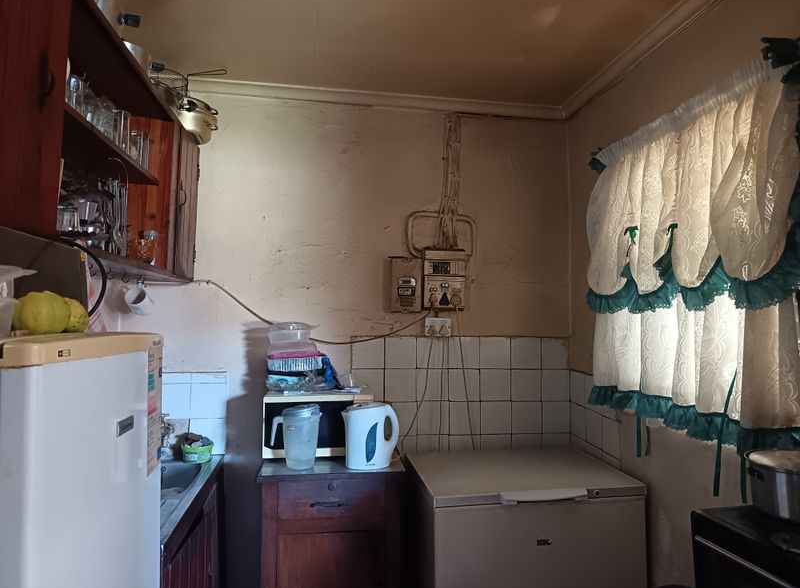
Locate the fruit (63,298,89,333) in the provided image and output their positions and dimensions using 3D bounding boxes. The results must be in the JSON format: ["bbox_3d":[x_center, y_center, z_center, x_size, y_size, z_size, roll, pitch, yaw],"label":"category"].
[{"bbox_3d":[-0.703,0.046,1.190,0.072,0.072,0.072,1,-3,-8],"label":"fruit"}]

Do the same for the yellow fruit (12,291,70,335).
[{"bbox_3d":[-0.749,0.039,1.170,0.100,0.093,0.098,1,-2,-8],"label":"yellow fruit"}]

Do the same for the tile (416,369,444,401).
[{"bbox_3d":[0.155,0.424,2.583,0.150,0.150,0.010,1,-2,-8],"label":"tile"}]

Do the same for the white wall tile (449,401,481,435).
[{"bbox_3d":[0.305,0.585,2.611,0.150,0.150,0.010,1,-6,-8],"label":"white wall tile"}]

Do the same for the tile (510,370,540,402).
[{"bbox_3d":[0.608,0.440,2.667,0.150,0.150,0.010,1,-6,-8],"label":"tile"}]

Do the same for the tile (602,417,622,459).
[{"bbox_3d":[0.886,0.598,2.312,0.010,0.151,0.150,1,-2,-8],"label":"tile"}]

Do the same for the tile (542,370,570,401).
[{"bbox_3d":[0.755,0.441,2.677,0.146,0.151,0.010,1,-3,-8],"label":"tile"}]

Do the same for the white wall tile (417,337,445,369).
[{"bbox_3d":[0.155,0.275,2.587,0.150,0.150,0.010,1,-2,-8],"label":"white wall tile"}]

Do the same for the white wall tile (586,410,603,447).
[{"bbox_3d":[0.843,0.586,2.408,0.010,0.150,0.150,1,-2,-5],"label":"white wall tile"}]

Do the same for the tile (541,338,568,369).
[{"bbox_3d":[0.752,0.288,2.672,0.141,0.150,0.010,1,-2,-8],"label":"tile"}]

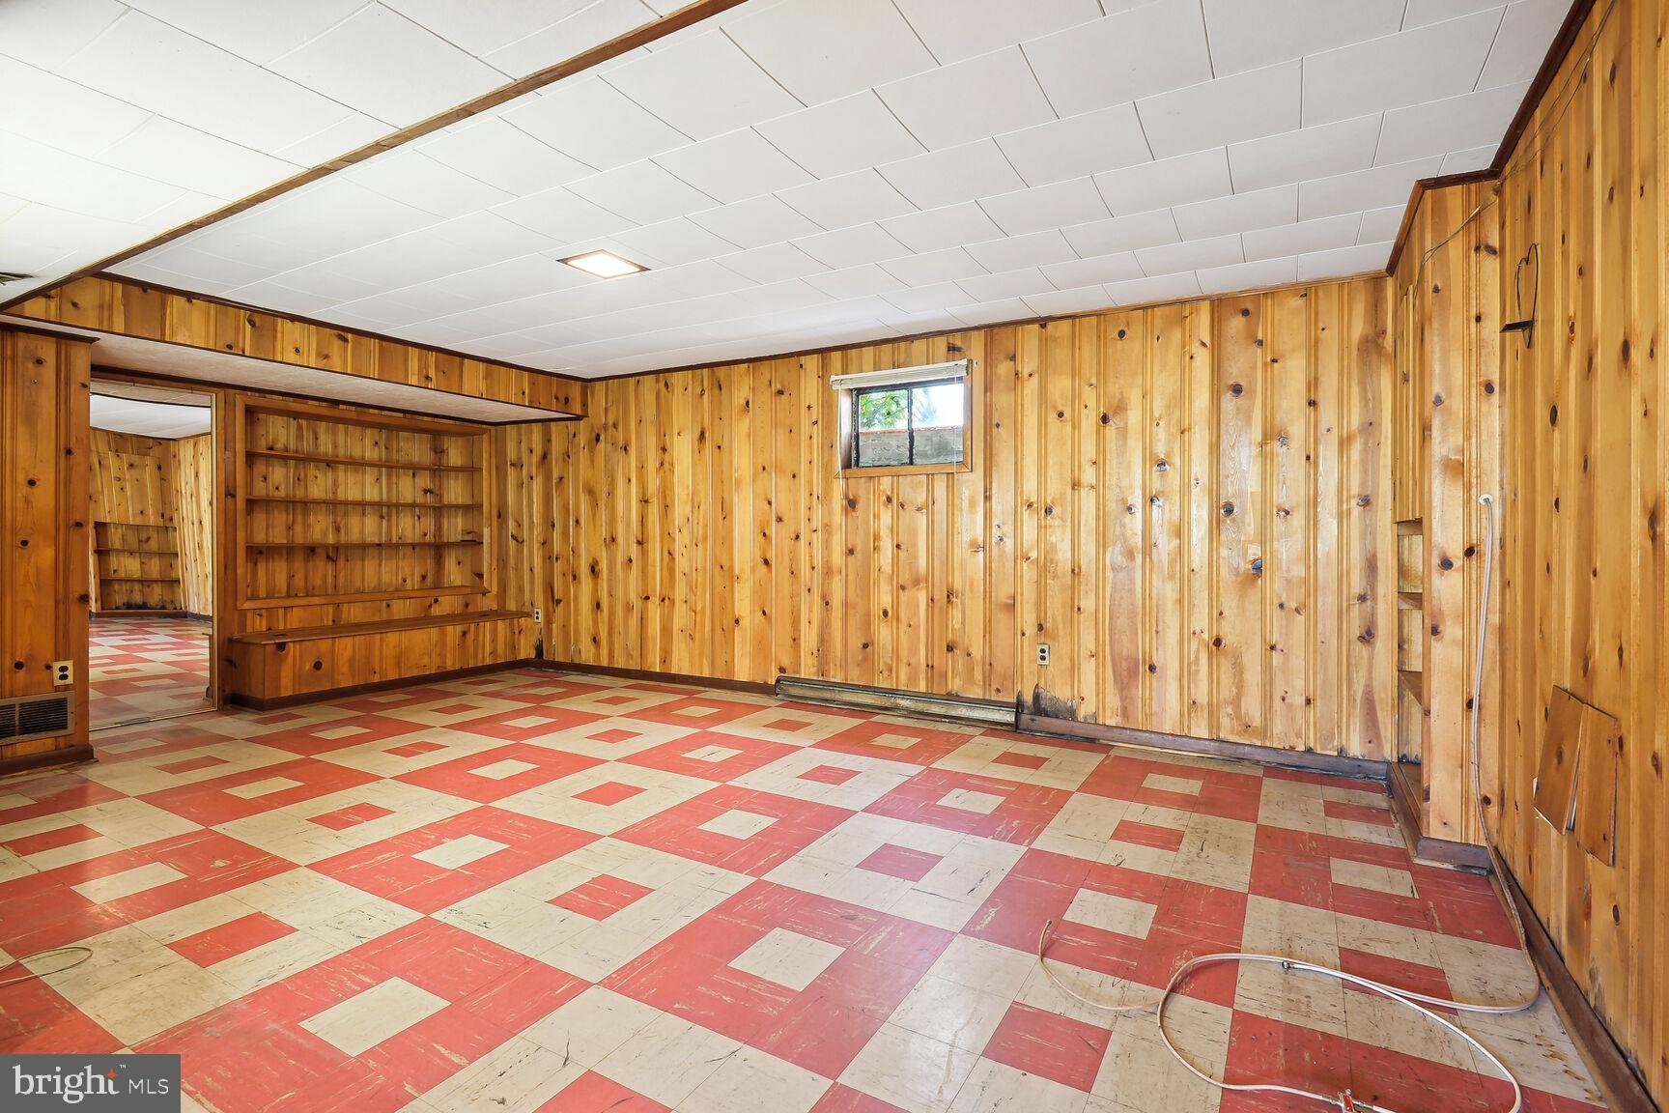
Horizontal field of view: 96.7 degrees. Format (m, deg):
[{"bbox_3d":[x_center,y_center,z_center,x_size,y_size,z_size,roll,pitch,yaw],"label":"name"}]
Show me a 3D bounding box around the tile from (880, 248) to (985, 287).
[{"bbox_3d":[0.478,-1.360,3.492,0.406,0.020,0.406,1,2,30],"label":"tile"}]

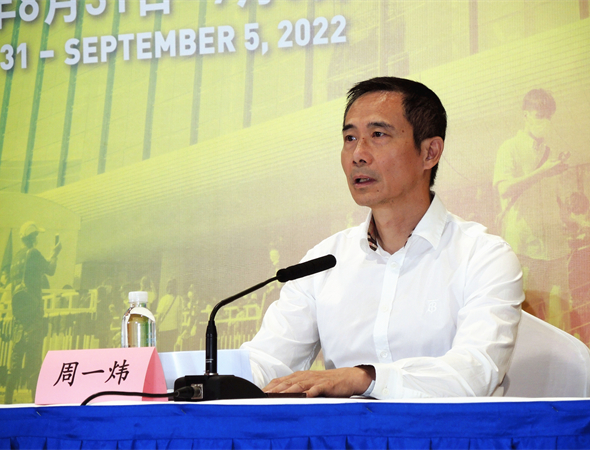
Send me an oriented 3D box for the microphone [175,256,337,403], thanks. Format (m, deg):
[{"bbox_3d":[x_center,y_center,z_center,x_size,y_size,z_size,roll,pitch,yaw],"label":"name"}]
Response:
[{"bbox_3d":[-0.051,0.177,4.466,0.330,0.250,0.100,3,-5,-45],"label":"microphone"}]

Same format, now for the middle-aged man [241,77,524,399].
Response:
[{"bbox_3d":[0.141,0.396,4.560,0.530,1.320,0.660,-3,-4,25],"label":"middle-aged man"}]

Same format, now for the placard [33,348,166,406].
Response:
[{"bbox_3d":[-0.326,0.257,4.443,0.200,0.096,0.100,-3,-4,25],"label":"placard"}]

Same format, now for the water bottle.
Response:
[{"bbox_3d":[-0.272,0.215,4.575,0.060,0.195,0.060,-3,-4,25],"label":"water bottle"}]

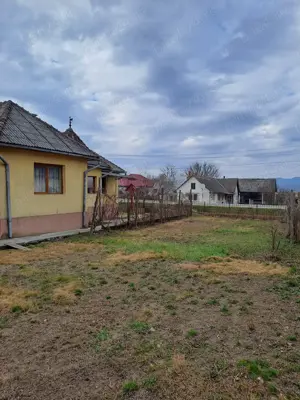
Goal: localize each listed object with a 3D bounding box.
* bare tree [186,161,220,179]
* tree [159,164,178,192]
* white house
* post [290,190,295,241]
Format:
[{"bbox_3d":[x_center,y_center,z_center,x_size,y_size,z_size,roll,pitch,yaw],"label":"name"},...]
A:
[{"bbox_3d":[13.300,-4.800,73.500,9.200,10.200,8.800,0,1,0],"label":"bare tree"},{"bbox_3d":[4.300,-3.850,67.000,4.700,8.600,4.600,0,1,0],"label":"tree"},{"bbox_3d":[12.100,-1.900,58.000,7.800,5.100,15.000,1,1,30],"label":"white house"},{"bbox_3d":[5.030,0.540,10.200,0.130,1.740,0.140,0,1,0],"label":"post"}]

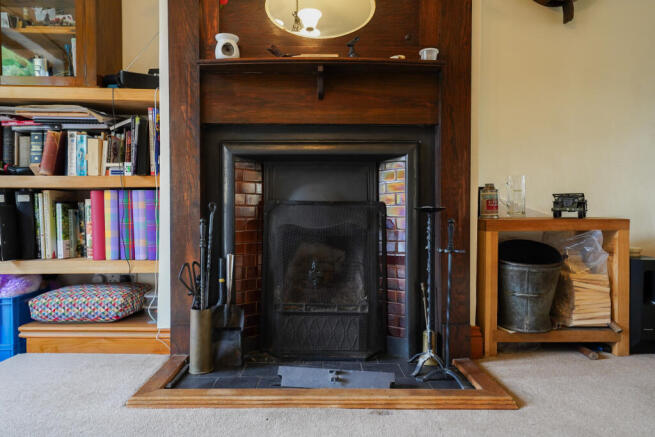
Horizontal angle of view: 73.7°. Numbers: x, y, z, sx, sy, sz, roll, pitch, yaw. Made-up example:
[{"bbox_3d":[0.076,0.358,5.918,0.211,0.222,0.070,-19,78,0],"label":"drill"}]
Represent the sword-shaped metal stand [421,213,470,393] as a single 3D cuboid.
[{"bbox_3d":[0.405,0.289,1.555,0.160,0.580,0.140,0,1,0],"label":"sword-shaped metal stand"}]

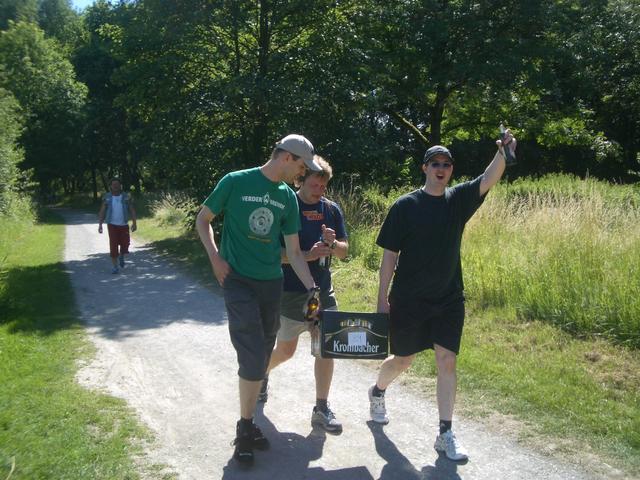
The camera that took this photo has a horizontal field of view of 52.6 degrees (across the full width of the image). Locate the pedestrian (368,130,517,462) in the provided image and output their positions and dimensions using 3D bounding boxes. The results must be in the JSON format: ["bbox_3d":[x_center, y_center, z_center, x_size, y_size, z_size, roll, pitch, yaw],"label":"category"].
[{"bbox_3d":[0.735,0.318,4.059,0.800,1.910,0.750,-1,5,-14],"label":"pedestrian"}]

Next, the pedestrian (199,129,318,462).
[{"bbox_3d":[-0.385,0.343,3.941,0.660,1.880,0.560,-2,5,-22],"label":"pedestrian"}]

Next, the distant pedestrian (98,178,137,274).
[{"bbox_3d":[-3.730,-0.250,11.919,0.660,1.730,0.520,-1,5,-17],"label":"distant pedestrian"}]

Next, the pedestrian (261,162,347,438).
[{"bbox_3d":[-0.120,0.350,4.463,0.530,1.780,0.740,-2,5,-20],"label":"pedestrian"}]

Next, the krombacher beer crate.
[{"bbox_3d":[0.176,0.566,3.863,0.400,0.272,0.300,2,-7,-10],"label":"krombacher beer crate"}]

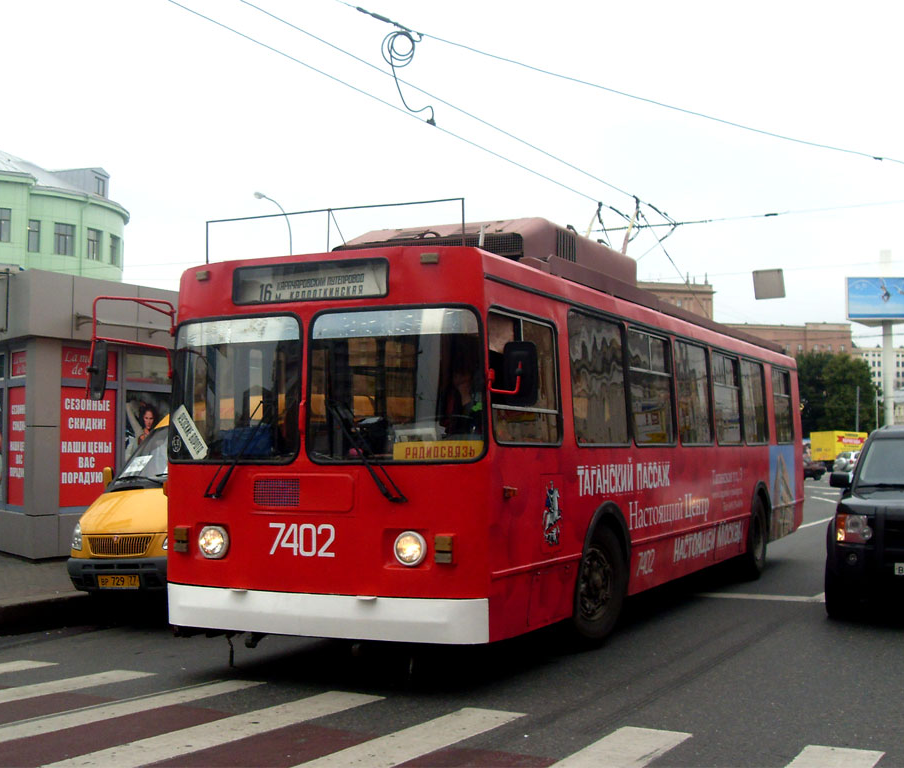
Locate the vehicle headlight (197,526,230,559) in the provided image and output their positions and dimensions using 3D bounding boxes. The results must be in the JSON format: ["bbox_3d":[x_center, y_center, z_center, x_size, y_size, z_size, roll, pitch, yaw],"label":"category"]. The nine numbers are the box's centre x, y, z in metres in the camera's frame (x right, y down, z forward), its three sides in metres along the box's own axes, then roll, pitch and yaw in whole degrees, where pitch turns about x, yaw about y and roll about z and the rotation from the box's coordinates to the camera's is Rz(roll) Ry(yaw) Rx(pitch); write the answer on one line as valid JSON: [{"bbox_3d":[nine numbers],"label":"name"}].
[{"bbox_3d":[-1.621,1.080,7.468,0.210,0.215,0.085,-3,-4,27],"label":"vehicle headlight"}]

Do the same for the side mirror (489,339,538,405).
[{"bbox_3d":[0.374,-0.064,6.660,0.290,0.395,0.140,-2,-4,18],"label":"side mirror"}]

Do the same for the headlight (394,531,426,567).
[{"bbox_3d":[-0.255,1.019,6.788,0.210,0.215,0.085,-3,-4,27],"label":"headlight"}]

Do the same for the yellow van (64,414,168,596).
[{"bbox_3d":[-2.157,1.367,13.395,2.100,2.200,5.450,-3,-4,25],"label":"yellow van"}]

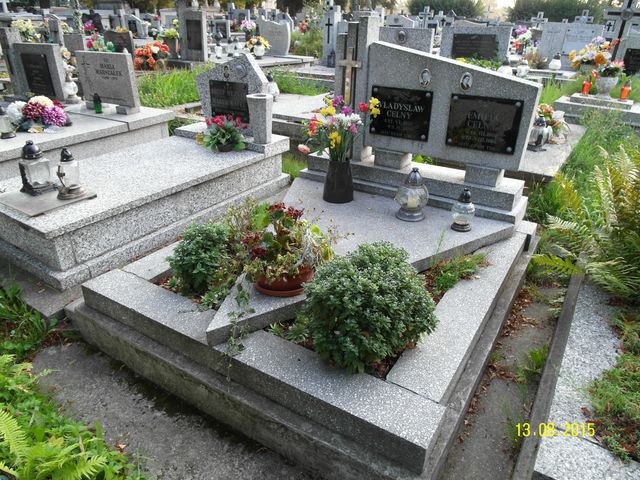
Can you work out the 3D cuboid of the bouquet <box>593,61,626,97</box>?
[{"bbox_3d":[3.804,-2.136,5.850,0.360,0.450,0.340,16,29,28],"label":"bouquet"}]

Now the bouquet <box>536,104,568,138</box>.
[{"bbox_3d":[2.094,-1.049,3.945,0.270,0.303,0.250,16,31,29],"label":"bouquet"}]

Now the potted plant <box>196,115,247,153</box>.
[{"bbox_3d":[-0.805,-0.888,3.650,0.333,0.282,0.299,15,30,29],"label":"potted plant"}]

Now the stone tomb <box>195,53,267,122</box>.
[{"bbox_3d":[-0.734,-1.211,3.696,0.690,0.645,0.090,14,28,25],"label":"stone tomb"}]

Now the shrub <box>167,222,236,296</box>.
[{"bbox_3d":[-0.568,0.088,2.088,0.290,0.330,0.290,1,25,-1],"label":"shrub"}]

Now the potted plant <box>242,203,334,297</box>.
[{"bbox_3d":[-0.144,0.041,1.983,0.385,0.362,0.345,-2,26,-4],"label":"potted plant"}]

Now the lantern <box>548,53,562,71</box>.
[{"bbox_3d":[3.707,-2.795,6.948,0.155,0.240,0.155,15,30,29],"label":"lantern"}]

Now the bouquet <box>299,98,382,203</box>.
[{"bbox_3d":[0.122,-0.552,2.756,0.470,0.650,0.410,16,31,29],"label":"bouquet"}]

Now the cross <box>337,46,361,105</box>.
[{"bbox_3d":[0.205,-1.144,3.117,0.178,0.385,0.030,15,30,29],"label":"cross"}]

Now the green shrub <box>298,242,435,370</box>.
[{"bbox_3d":[0.197,0.235,1.699,0.510,0.460,0.510,0,27,0],"label":"green shrub"}]

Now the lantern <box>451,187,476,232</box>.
[{"bbox_3d":[0.812,-0.179,2.507,0.130,0.235,0.130,16,29,28],"label":"lantern"}]

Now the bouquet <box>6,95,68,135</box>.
[{"bbox_3d":[-2.416,-1.084,3.784,0.494,0.236,0.380,-15,30,-28],"label":"bouquet"}]

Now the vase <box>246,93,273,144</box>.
[{"bbox_3d":[-0.473,-0.972,3.569,0.190,0.345,0.172,15,30,29],"label":"vase"}]

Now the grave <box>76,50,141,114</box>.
[{"bbox_3d":[-1.948,-1.471,4.143,0.800,0.524,0.130,16,31,29],"label":"grave"}]

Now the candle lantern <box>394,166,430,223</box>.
[{"bbox_3d":[0.547,-0.280,2.636,0.200,0.300,0.200,16,29,28],"label":"candle lantern"}]

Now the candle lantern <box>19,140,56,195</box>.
[{"bbox_3d":[-1.677,-0.431,2.607,0.165,0.285,0.165,16,31,29],"label":"candle lantern"}]

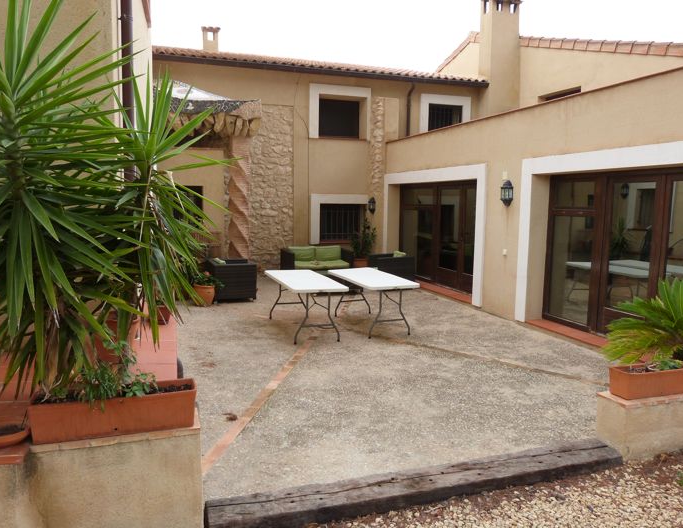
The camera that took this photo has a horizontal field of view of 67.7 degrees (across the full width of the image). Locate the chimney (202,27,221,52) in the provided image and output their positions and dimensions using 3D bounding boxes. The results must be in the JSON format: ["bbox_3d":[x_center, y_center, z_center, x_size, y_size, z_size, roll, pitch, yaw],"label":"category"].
[{"bbox_3d":[-3.403,-5.785,13.321,0.480,0.710,0.480,-1,7,-16],"label":"chimney"}]

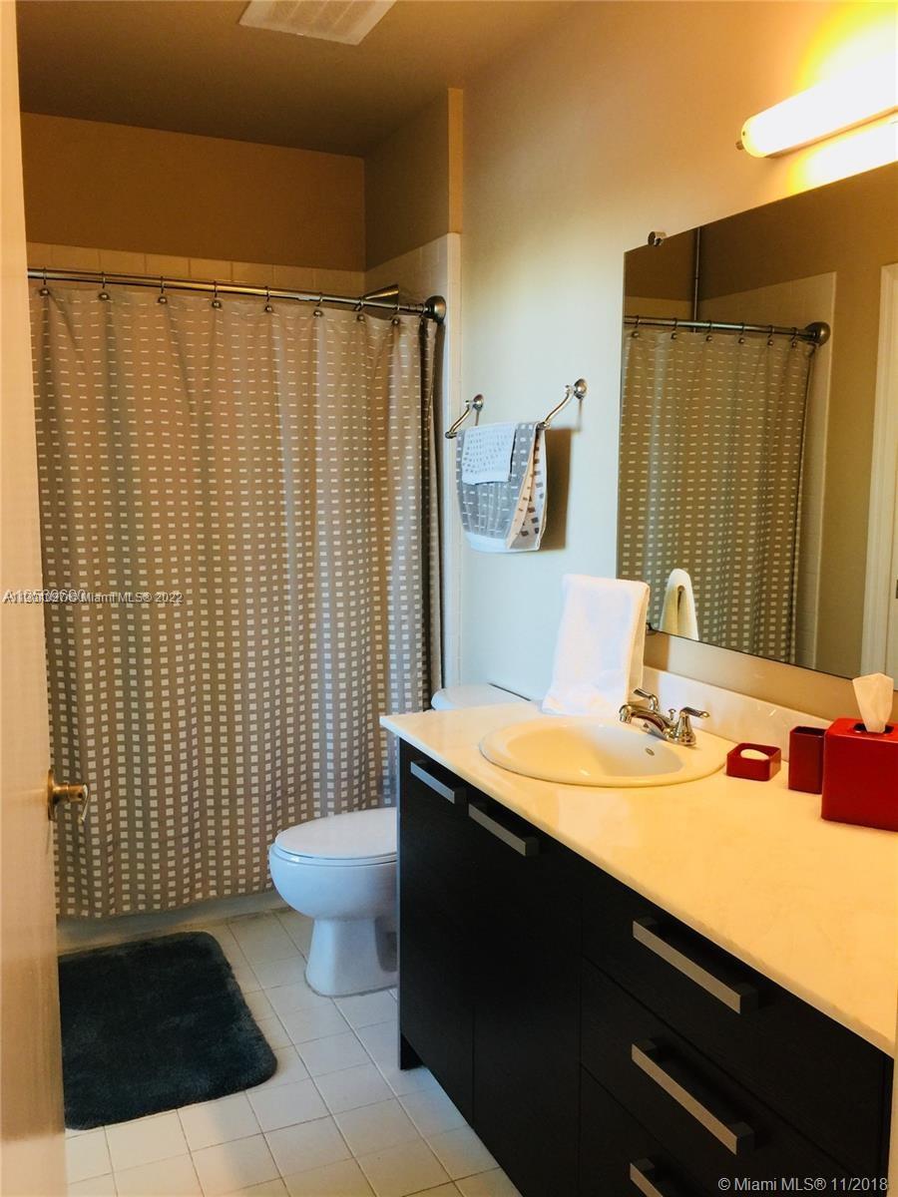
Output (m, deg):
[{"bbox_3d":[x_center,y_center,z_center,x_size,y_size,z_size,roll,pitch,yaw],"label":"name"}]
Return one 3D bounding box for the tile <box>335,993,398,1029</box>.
[{"bbox_3d":[-0.205,1.091,2.648,0.150,0.010,0.146,-3,8,-25],"label":"tile"}]

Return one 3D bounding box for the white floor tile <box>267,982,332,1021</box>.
[{"bbox_3d":[-0.408,1.087,2.731,0.150,0.010,0.150,-3,7,-24],"label":"white floor tile"}]

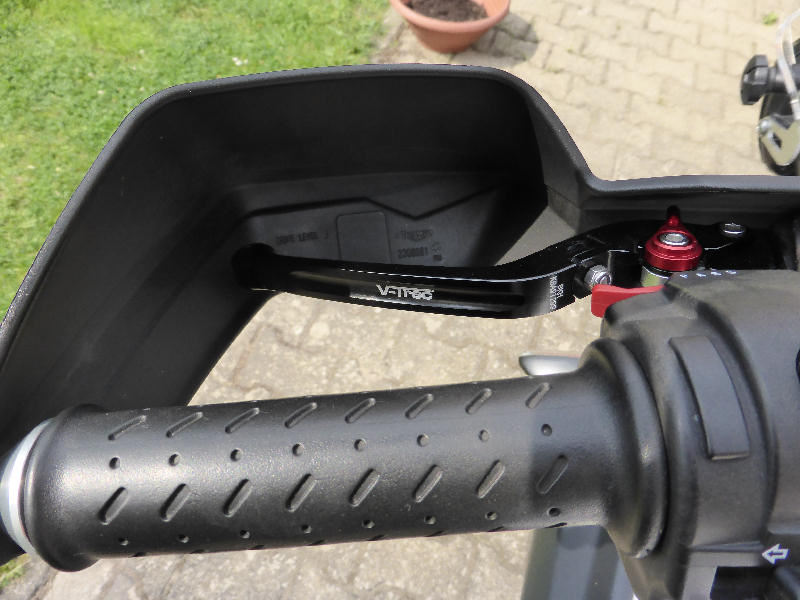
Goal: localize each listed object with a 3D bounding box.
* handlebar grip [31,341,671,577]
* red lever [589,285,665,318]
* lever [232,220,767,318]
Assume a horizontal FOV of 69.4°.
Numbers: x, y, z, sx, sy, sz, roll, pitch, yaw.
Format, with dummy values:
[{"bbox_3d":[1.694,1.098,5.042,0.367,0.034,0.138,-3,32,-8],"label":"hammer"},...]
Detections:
[{"bbox_3d":[-0.014,0.039,0.135,0.130,0.048,0.048,-5,57,2],"label":"handlebar grip"},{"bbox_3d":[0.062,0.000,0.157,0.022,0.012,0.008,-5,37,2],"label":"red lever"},{"bbox_3d":[0.027,-0.011,0.201,0.183,0.022,0.041,-2,33,7],"label":"lever"}]

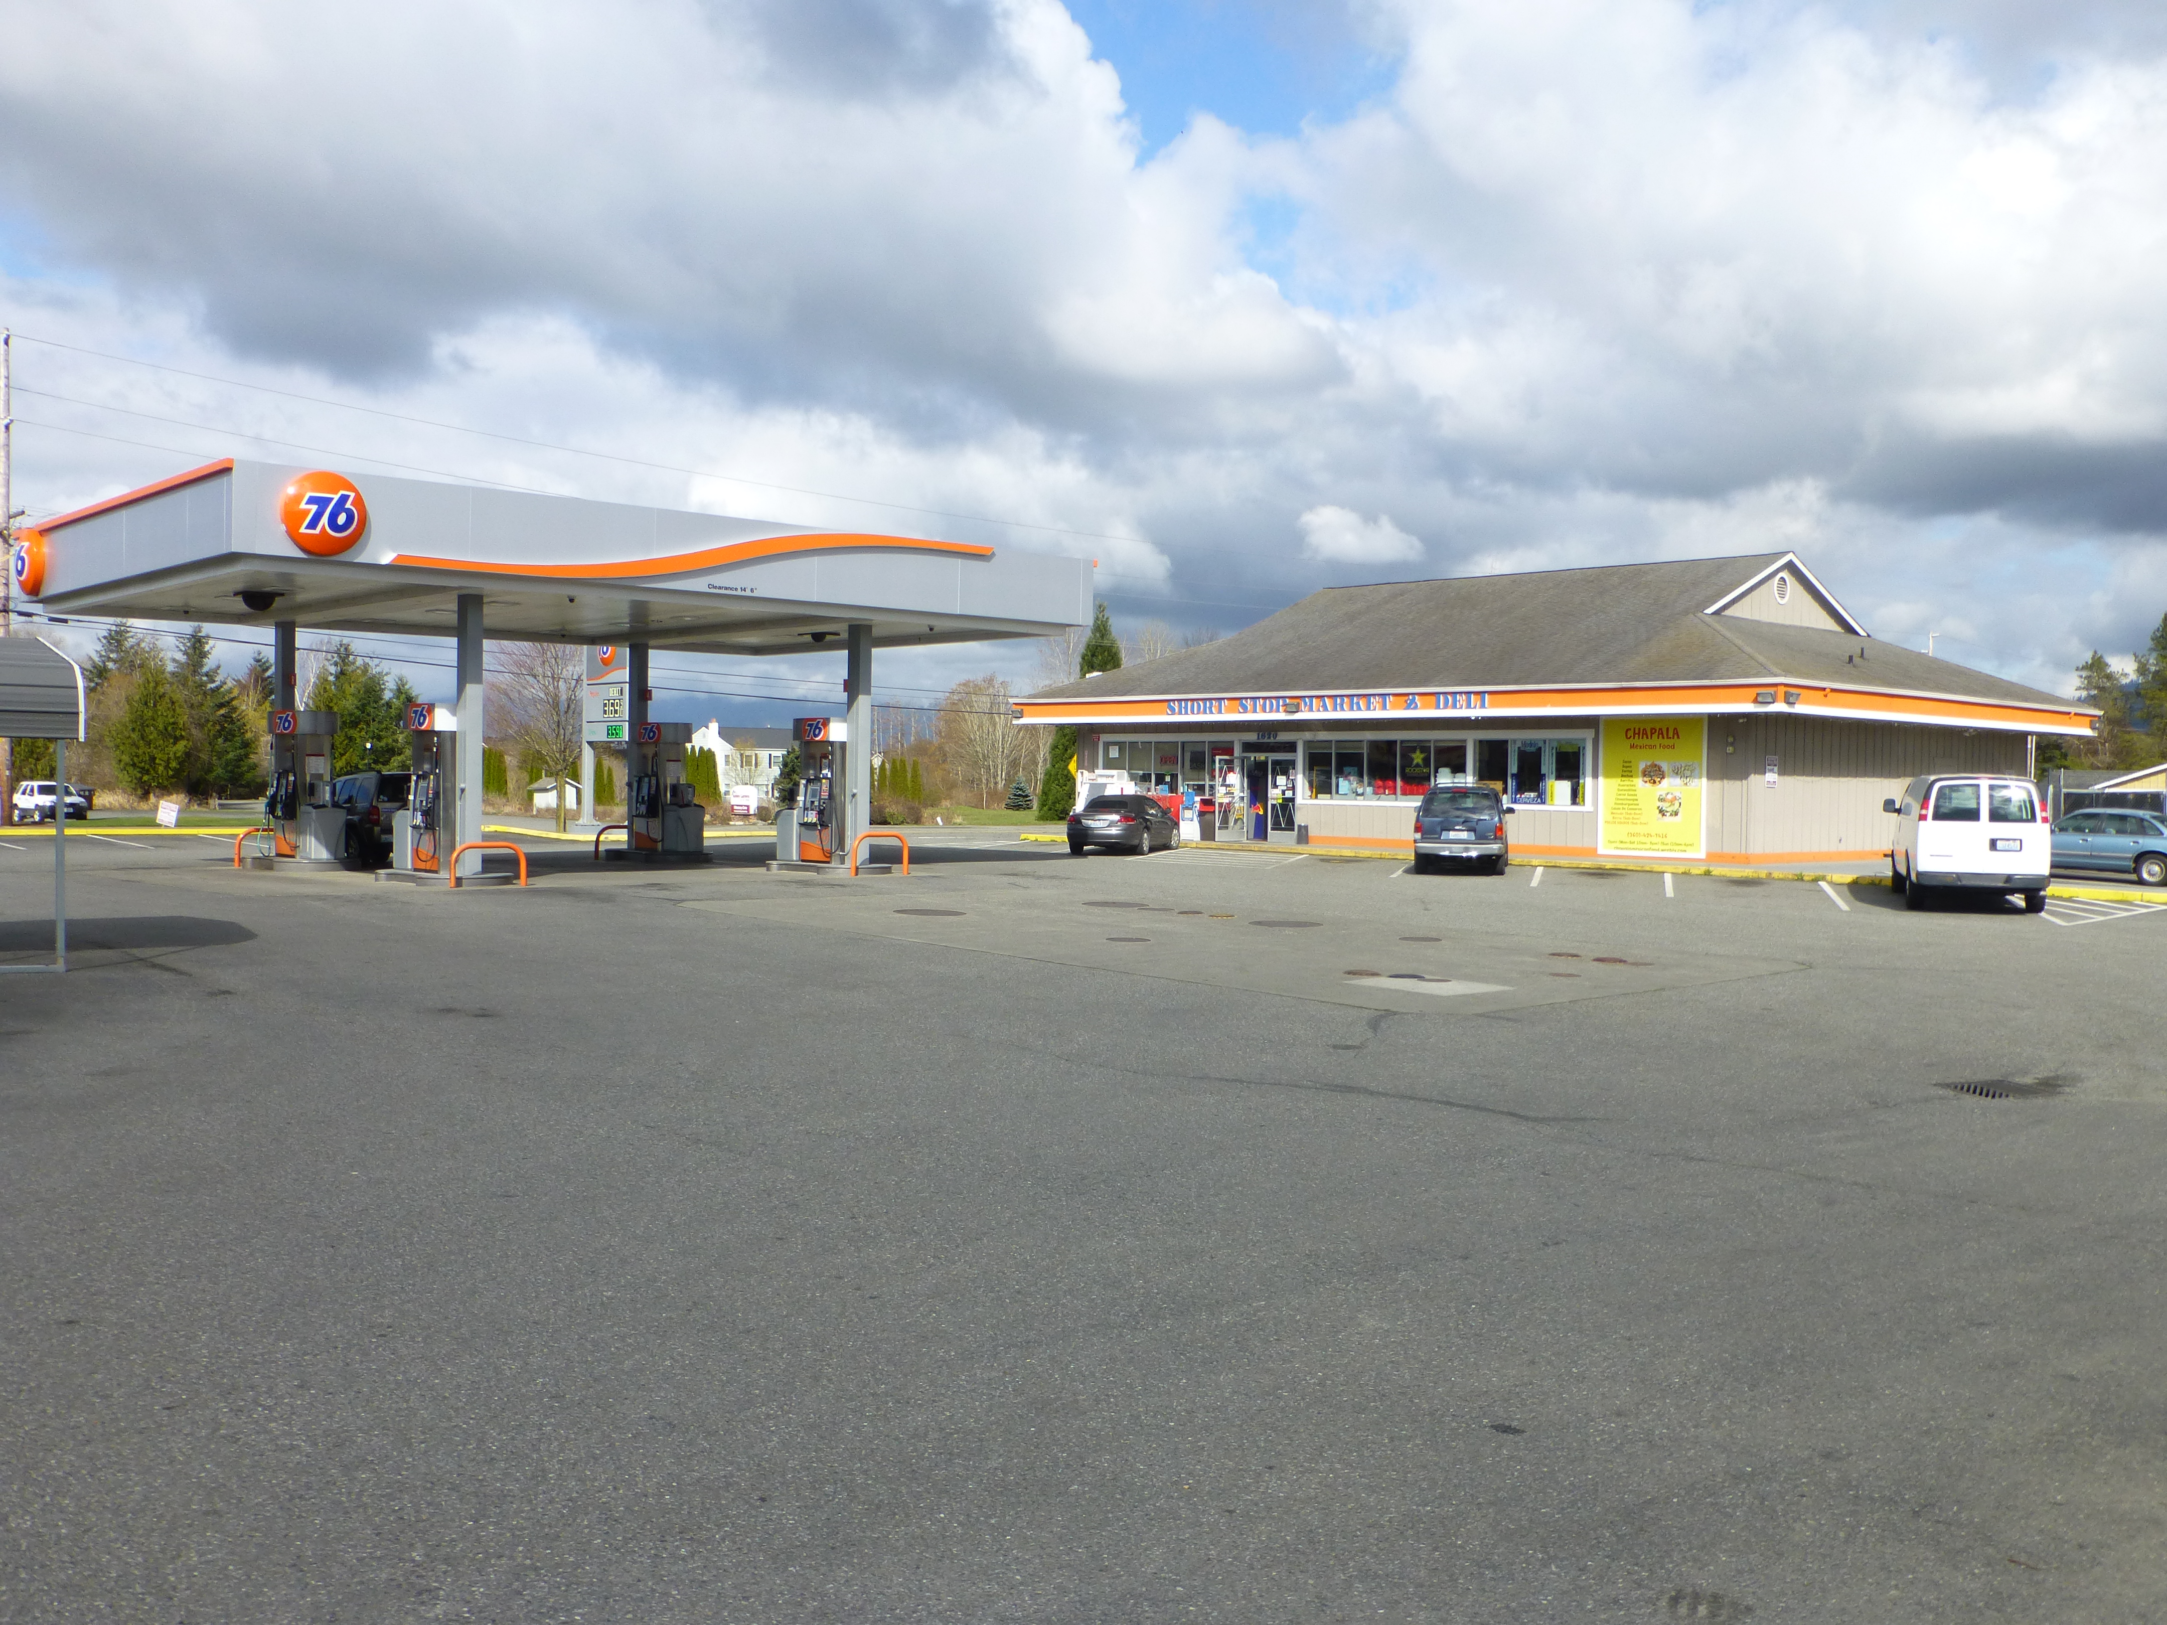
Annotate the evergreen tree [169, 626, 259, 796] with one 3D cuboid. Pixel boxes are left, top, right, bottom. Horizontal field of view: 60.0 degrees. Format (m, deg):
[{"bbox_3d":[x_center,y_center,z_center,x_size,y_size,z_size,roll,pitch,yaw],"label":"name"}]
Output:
[{"bbox_3d":[-54.160,-6.276,117.000,5.801,10.758,5.801,0,1,-25],"label":"evergreen tree"}]

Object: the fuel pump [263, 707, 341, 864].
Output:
[{"bbox_3d":[-13.925,-0.481,33.542,0.640,2.590,1.150,0,2,-42],"label":"fuel pump"}]

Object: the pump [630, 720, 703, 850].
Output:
[{"bbox_3d":[-8.658,-0.493,38.428,0.640,2.590,1.150,0,2,-42],"label":"pump"}]

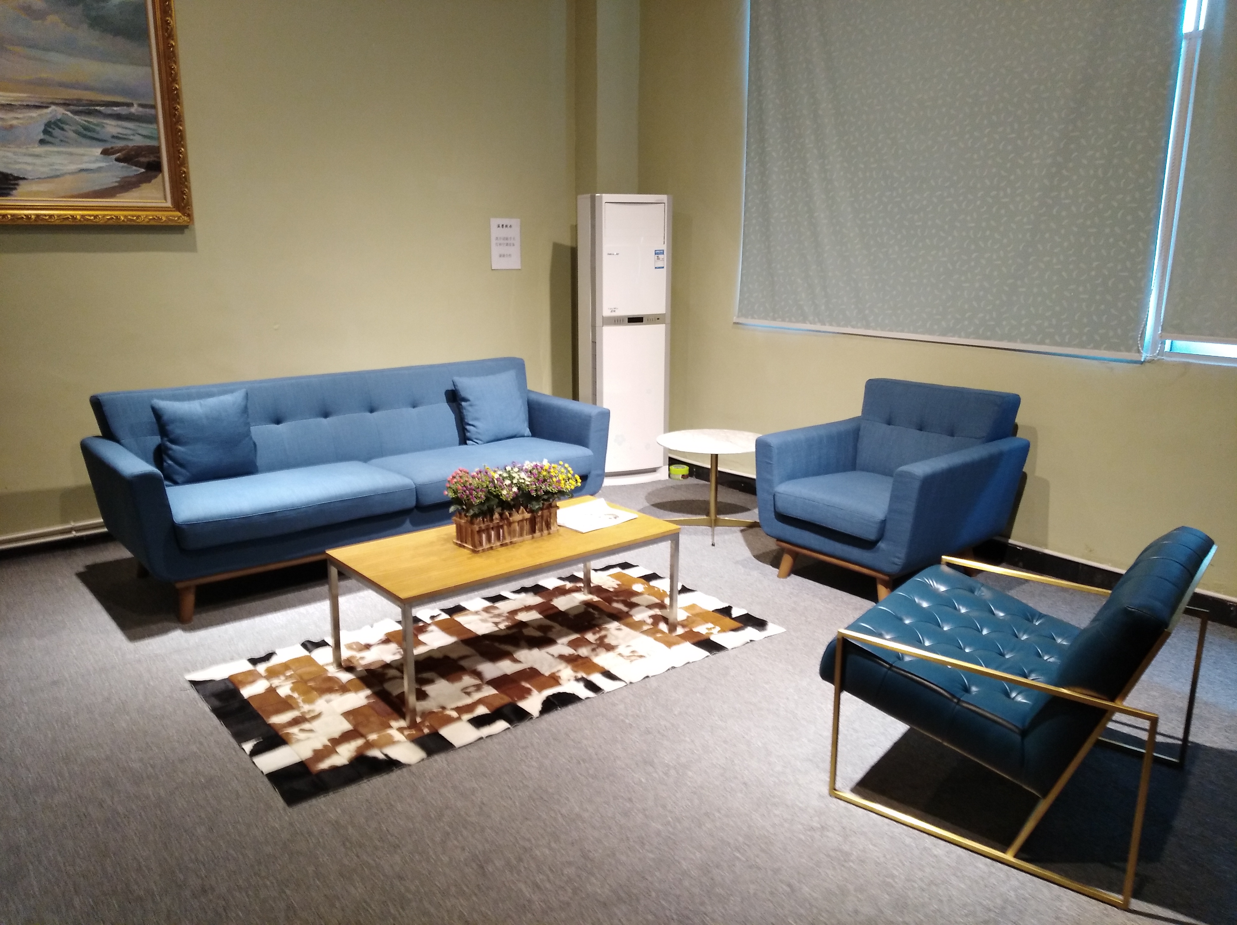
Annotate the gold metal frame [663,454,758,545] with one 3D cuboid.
[{"bbox_3d":[0.516,0.124,4.949,0.609,0.461,0.609,-1,13,-4],"label":"gold metal frame"}]

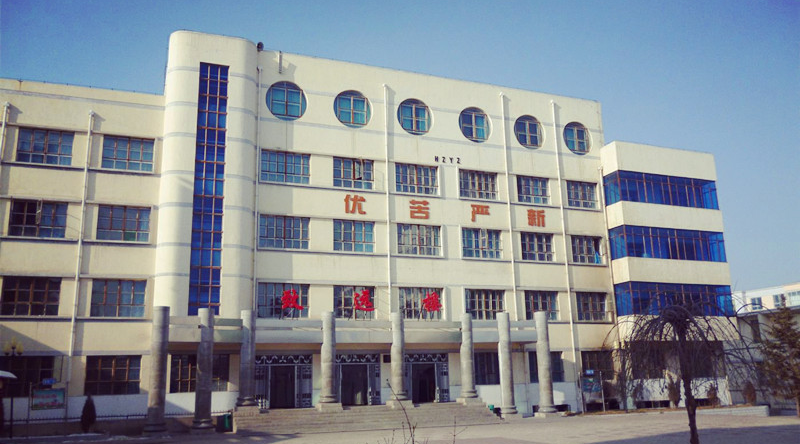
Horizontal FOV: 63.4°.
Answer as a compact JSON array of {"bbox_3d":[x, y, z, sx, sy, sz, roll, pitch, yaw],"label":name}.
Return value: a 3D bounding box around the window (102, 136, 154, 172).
[{"bbox_3d":[-13.245,-3.332,31.608,2.270,1.690,0.200,4,-15,-21],"label":"window"}]

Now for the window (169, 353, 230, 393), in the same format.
[{"bbox_3d":[-9.745,7.396,31.586,2.752,1.840,0.200,4,-14,-21],"label":"window"}]

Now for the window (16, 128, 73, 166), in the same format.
[{"bbox_3d":[-16.591,-3.499,30.317,2.280,1.670,0.200,4,-15,-21],"label":"window"}]

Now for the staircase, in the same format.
[{"bbox_3d":[-1.221,9.409,31.223,12.977,0.875,3.571,4,-14,-21],"label":"staircase"}]

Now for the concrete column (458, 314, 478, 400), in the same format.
[{"bbox_3d":[3.148,6.280,30.426,0.790,3.822,0.790,-1,-14,0],"label":"concrete column"}]

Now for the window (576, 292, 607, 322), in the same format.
[{"bbox_3d":[12.020,5.304,40.367,2.233,1.749,0.200,4,-14,-22],"label":"window"}]

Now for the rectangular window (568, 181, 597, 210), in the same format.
[{"bbox_3d":[11.634,-1.687,41.106,2.290,1.720,0.200,4,-15,-21],"label":"rectangular window"}]

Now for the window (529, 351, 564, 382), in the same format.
[{"bbox_3d":[8.809,8.664,38.667,2.364,1.807,0.200,4,-14,-21],"label":"window"}]

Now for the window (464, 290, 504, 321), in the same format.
[{"bbox_3d":[4.903,4.729,36.791,2.560,1.700,0.200,4,-15,-21],"label":"window"}]

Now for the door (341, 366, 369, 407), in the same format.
[{"bbox_3d":[-2.316,8.415,33.345,1.450,2.097,0.150,4,-15,-21],"label":"door"}]

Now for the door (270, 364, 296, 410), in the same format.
[{"bbox_3d":[-5.866,8.219,32.255,1.287,2.112,0.150,4,-14,-22],"label":"door"}]

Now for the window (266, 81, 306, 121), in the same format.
[{"bbox_3d":[-6.215,-6.632,35.614,2.255,2.255,0.220,4,-14,-22],"label":"window"}]

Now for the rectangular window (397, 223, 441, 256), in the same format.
[{"bbox_3d":[1.133,1.044,36.849,2.684,1.760,0.200,4,-14,-22],"label":"rectangular window"}]

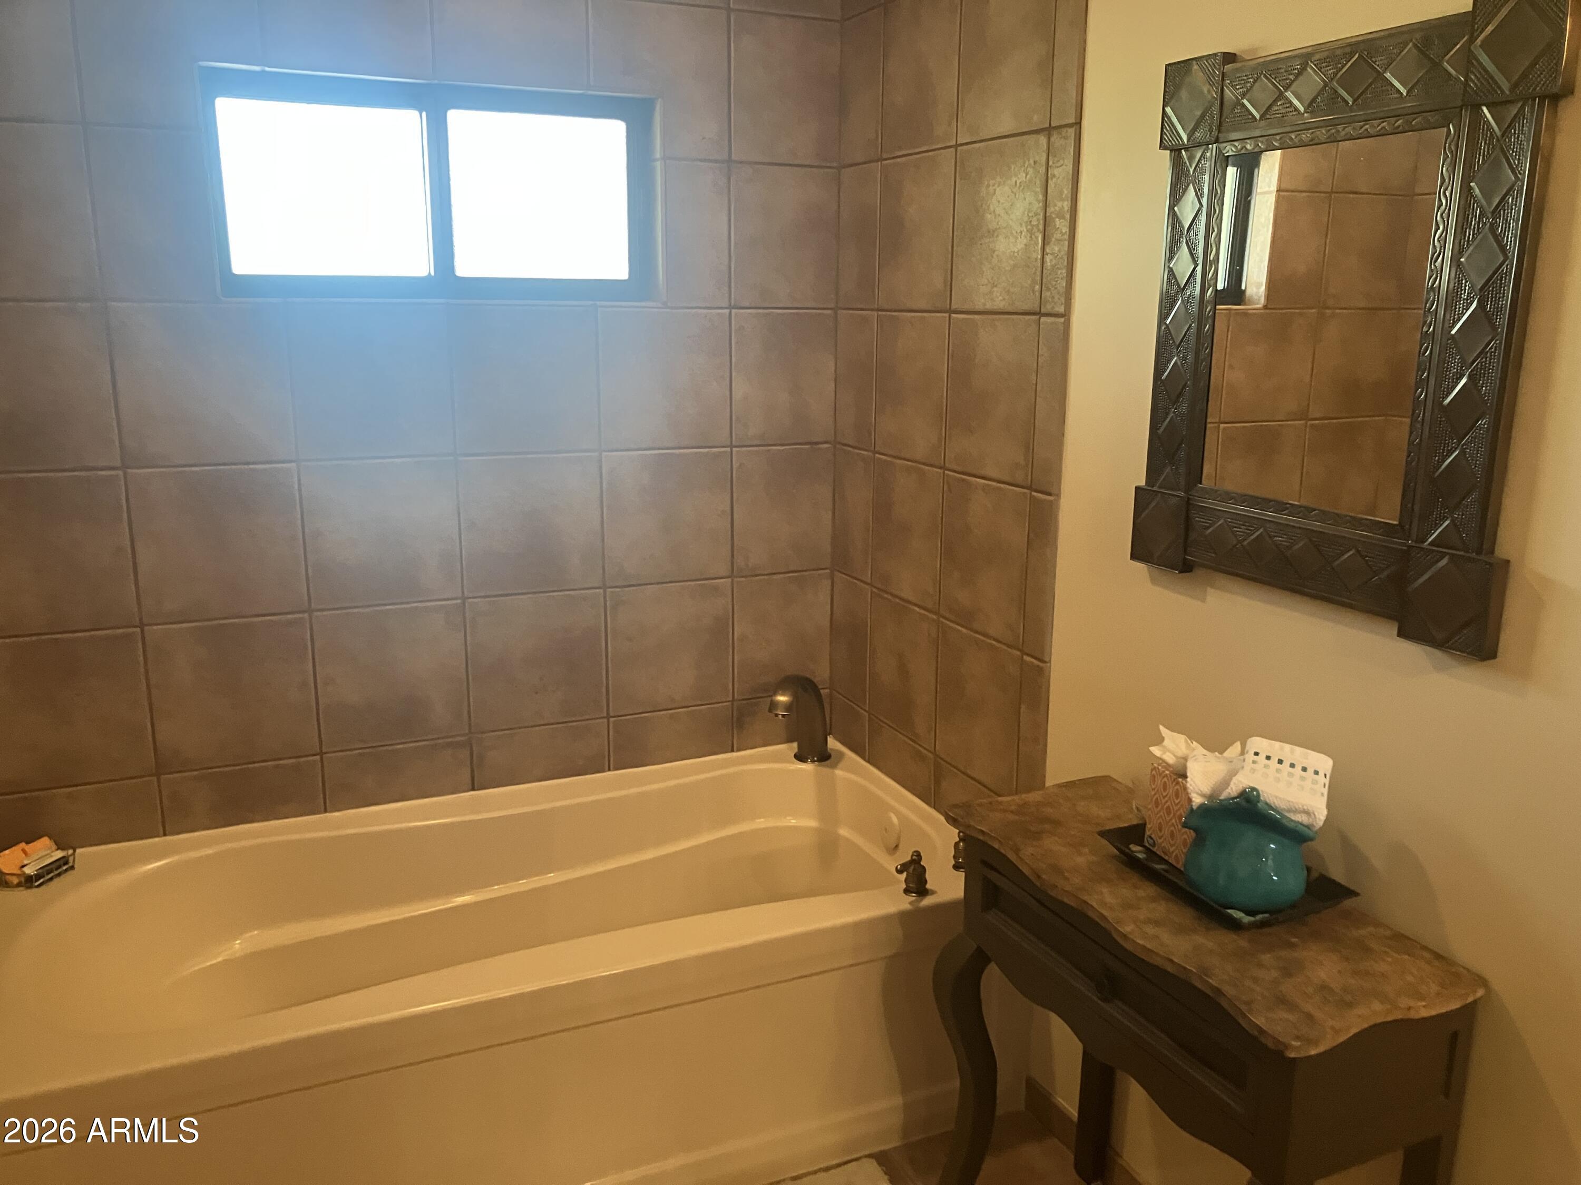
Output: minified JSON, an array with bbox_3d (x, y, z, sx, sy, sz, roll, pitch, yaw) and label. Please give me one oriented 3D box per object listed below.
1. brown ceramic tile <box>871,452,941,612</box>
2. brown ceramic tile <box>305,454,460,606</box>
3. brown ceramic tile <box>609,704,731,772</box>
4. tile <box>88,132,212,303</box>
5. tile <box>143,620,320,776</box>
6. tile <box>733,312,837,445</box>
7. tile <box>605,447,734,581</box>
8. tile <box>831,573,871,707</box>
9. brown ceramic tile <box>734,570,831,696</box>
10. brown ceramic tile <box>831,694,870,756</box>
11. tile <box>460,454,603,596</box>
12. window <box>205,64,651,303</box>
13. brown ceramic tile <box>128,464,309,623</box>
[{"bbox_3d":[0.256,-0.137,2.783,0.010,0.305,0.302,-5,14,-24],"label":"brown ceramic tile"},{"bbox_3d":[-0.851,-0.123,2.674,0.306,0.304,0.010,-5,14,-23],"label":"brown ceramic tile"},{"bbox_3d":[-0.287,0.343,3.042,0.305,0.123,0.010,-5,14,-24],"label":"brown ceramic tile"},{"bbox_3d":[-1.179,-0.697,2.385,0.191,0.305,0.010,-5,14,-24],"label":"tile"},{"bbox_3d":[-1.140,0.207,2.628,0.307,0.305,0.010,-5,14,-24],"label":"tile"},{"bbox_3d":[-0.014,-0.502,2.966,0.263,0.305,0.010,-5,14,-24],"label":"tile"},{"bbox_3d":[-0.280,-0.176,2.933,0.307,0.305,0.010,-5,14,-24],"label":"tile"},{"bbox_3d":[0.149,0.113,3.080,0.010,0.305,0.195,-5,14,-24],"label":"tile"},{"bbox_3d":[-0.019,0.103,3.105,0.256,0.304,0.010,-5,14,-23],"label":"brown ceramic tile"},{"bbox_3d":[0.148,0.333,3.170,0.010,0.123,0.191,-5,14,-23],"label":"brown ceramic tile"},{"bbox_3d":[-0.565,-0.149,2.798,0.306,0.304,0.010,-5,14,-23],"label":"tile"},{"bbox_3d":[-0.706,-0.815,2.628,0.891,0.424,0.080,-5,14,-24],"label":"window"},{"bbox_3d":[-1.151,-0.098,2.590,0.310,0.310,0.010,-5,14,-23],"label":"brown ceramic tile"}]

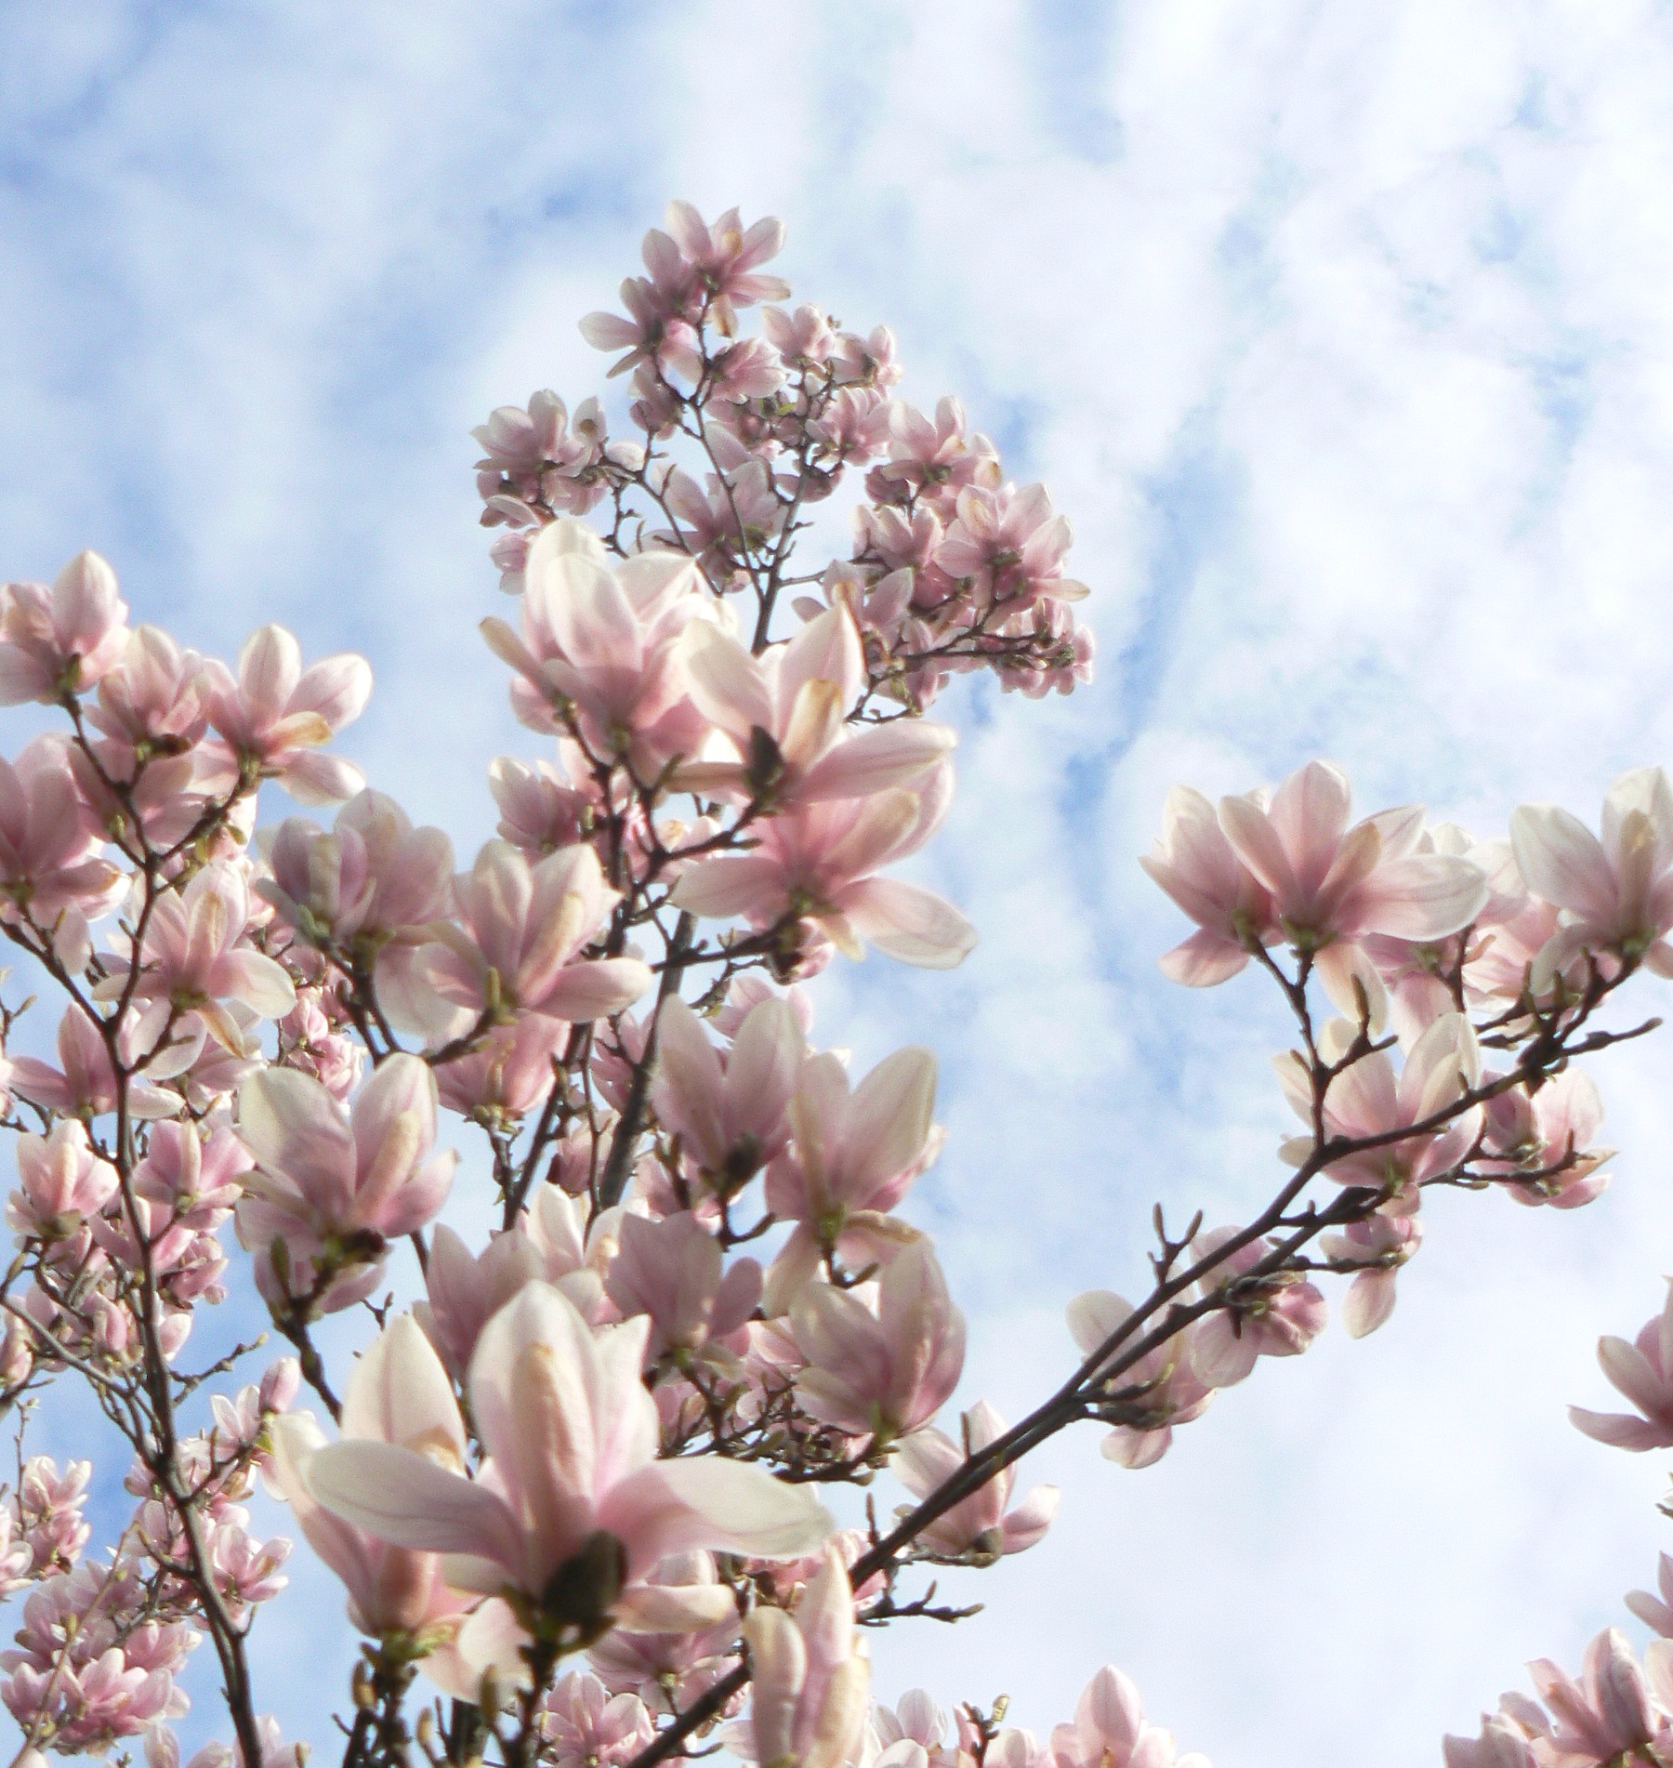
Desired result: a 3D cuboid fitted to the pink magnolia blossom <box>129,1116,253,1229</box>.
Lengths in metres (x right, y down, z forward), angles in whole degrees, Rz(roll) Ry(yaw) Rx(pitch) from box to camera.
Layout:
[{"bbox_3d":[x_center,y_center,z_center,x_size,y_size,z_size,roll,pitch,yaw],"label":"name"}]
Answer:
[{"bbox_3d":[-0.640,0.288,2.300,0.117,0.085,0.110,0,-32,0],"label":"pink magnolia blossom"}]

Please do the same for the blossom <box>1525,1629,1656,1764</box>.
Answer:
[{"bbox_3d":[0.586,0.631,1.800,0.101,0.106,0.096,-20,-33,10],"label":"blossom"}]

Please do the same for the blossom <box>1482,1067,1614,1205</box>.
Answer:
[{"bbox_3d":[0.416,0.148,1.360,0.080,0.075,0.080,0,-32,0],"label":"blossom"}]

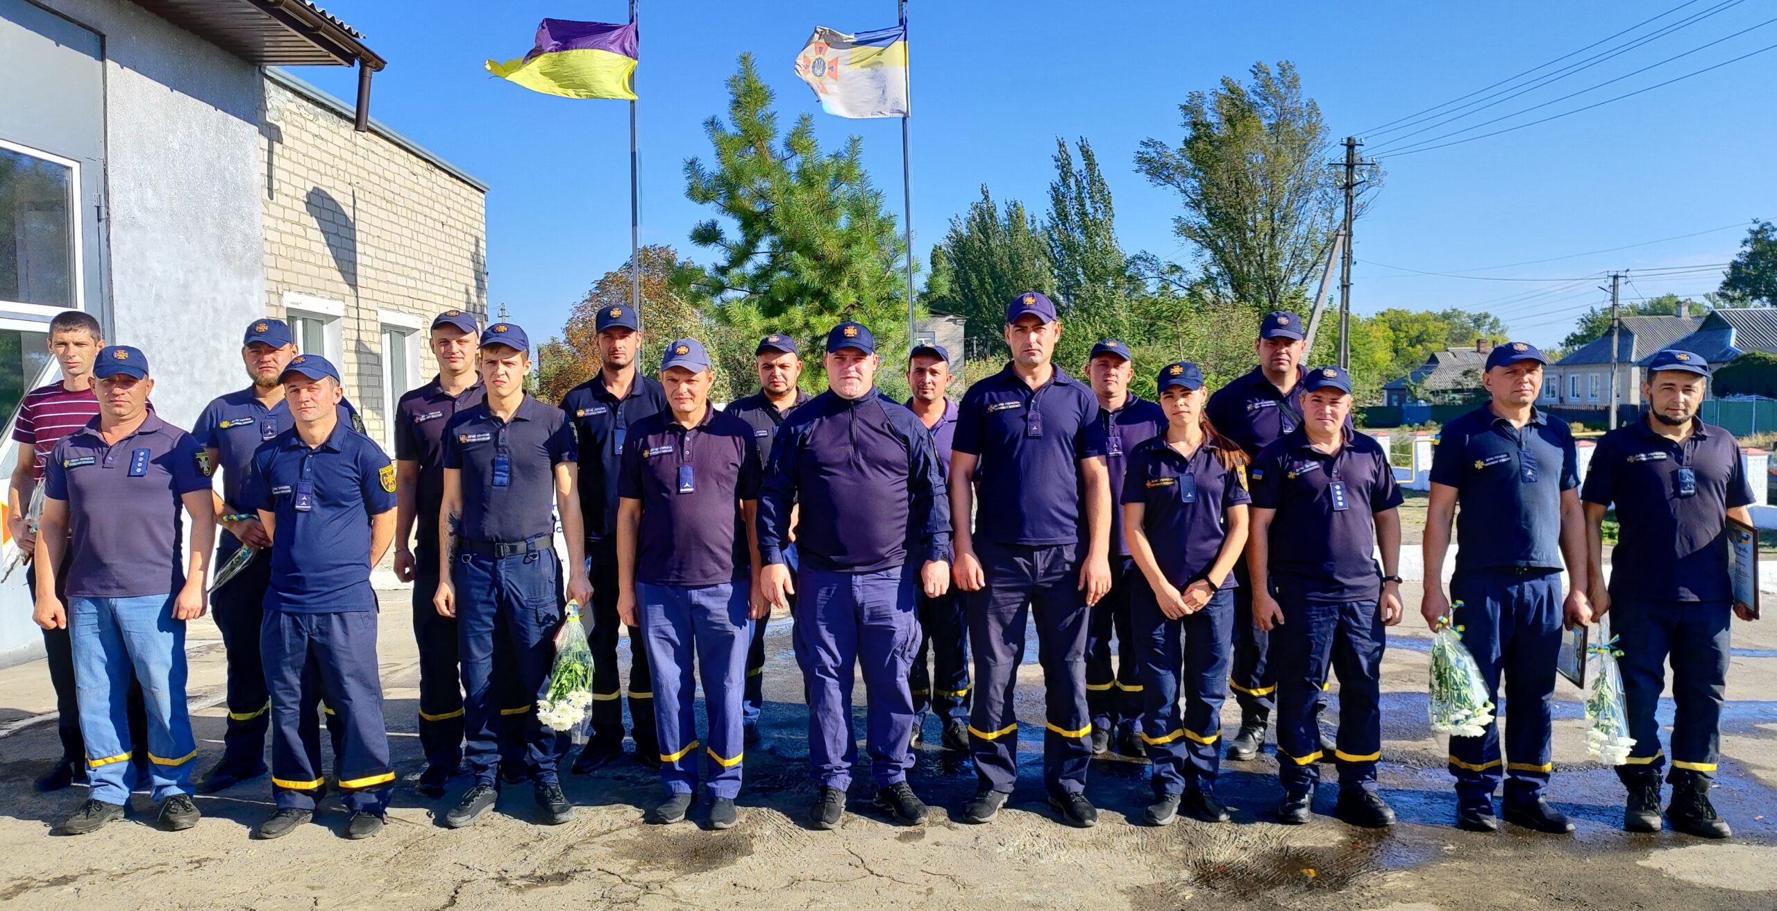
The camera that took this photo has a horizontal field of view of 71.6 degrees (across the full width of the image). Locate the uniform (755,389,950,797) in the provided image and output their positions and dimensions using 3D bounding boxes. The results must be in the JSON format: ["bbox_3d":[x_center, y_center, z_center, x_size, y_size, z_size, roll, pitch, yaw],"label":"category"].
[{"bbox_3d":[-0.125,0.499,4.531,0.690,1.491,0.380,0,3,-2],"label":"uniform"}]

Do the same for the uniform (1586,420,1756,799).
[{"bbox_3d":[2.790,0.534,4.410,0.590,1.342,0.330,0,3,6],"label":"uniform"}]

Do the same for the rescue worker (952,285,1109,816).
[{"bbox_3d":[0.528,0.371,4.568,0.590,1.942,0.370,0,3,2],"label":"rescue worker"}]

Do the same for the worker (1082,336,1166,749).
[{"bbox_3d":[0.998,0.400,5.482,0.530,1.825,0.360,0,3,7],"label":"worker"}]

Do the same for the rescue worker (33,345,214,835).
[{"bbox_3d":[-2.797,0.469,4.508,0.600,1.739,0.370,-1,3,-7],"label":"rescue worker"}]

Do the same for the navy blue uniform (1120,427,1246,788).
[{"bbox_3d":[1.108,0.584,4.584,0.470,1.330,0.300,0,3,8],"label":"navy blue uniform"}]

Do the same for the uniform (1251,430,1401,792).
[{"bbox_3d":[1.662,0.596,4.683,0.550,1.387,0.340,0,3,6],"label":"uniform"}]

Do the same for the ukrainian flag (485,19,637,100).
[{"bbox_3d":[-3.341,-4.035,12.566,1.580,0.823,0.350,0,3,5],"label":"ukrainian flag"}]

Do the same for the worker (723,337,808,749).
[{"bbox_3d":[-0.497,0.359,5.551,0.540,1.805,0.370,-1,3,-5],"label":"worker"}]

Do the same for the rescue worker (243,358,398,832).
[{"bbox_3d":[-2.091,0.510,4.521,0.510,1.754,0.400,0,3,5],"label":"rescue worker"}]

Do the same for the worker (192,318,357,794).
[{"bbox_3d":[-2.478,0.383,4.992,0.570,1.877,0.420,0,3,-5],"label":"worker"}]

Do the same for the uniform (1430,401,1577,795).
[{"bbox_3d":[2.221,0.547,4.445,0.550,1.448,0.320,-1,3,-6],"label":"uniform"}]

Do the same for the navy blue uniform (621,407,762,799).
[{"bbox_3d":[-0.730,0.547,4.548,0.520,1.456,0.310,-1,3,-6],"label":"navy blue uniform"}]

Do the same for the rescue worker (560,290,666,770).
[{"bbox_3d":[-1.153,0.326,5.155,0.560,1.916,0.380,-1,3,-10],"label":"rescue worker"}]

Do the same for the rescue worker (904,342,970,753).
[{"bbox_3d":[0.208,0.395,5.523,0.540,1.798,0.360,0,3,0],"label":"rescue worker"}]

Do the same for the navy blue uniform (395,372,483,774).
[{"bbox_3d":[-1.732,0.473,4.904,0.500,1.530,0.320,-1,3,-10],"label":"navy blue uniform"}]

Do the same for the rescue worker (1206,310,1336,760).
[{"bbox_3d":[1.685,0.320,5.313,0.620,1.884,0.400,0,3,7],"label":"rescue worker"}]

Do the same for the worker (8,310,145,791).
[{"bbox_3d":[-3.240,0.363,4.903,0.540,1.882,0.380,0,3,-5],"label":"worker"}]

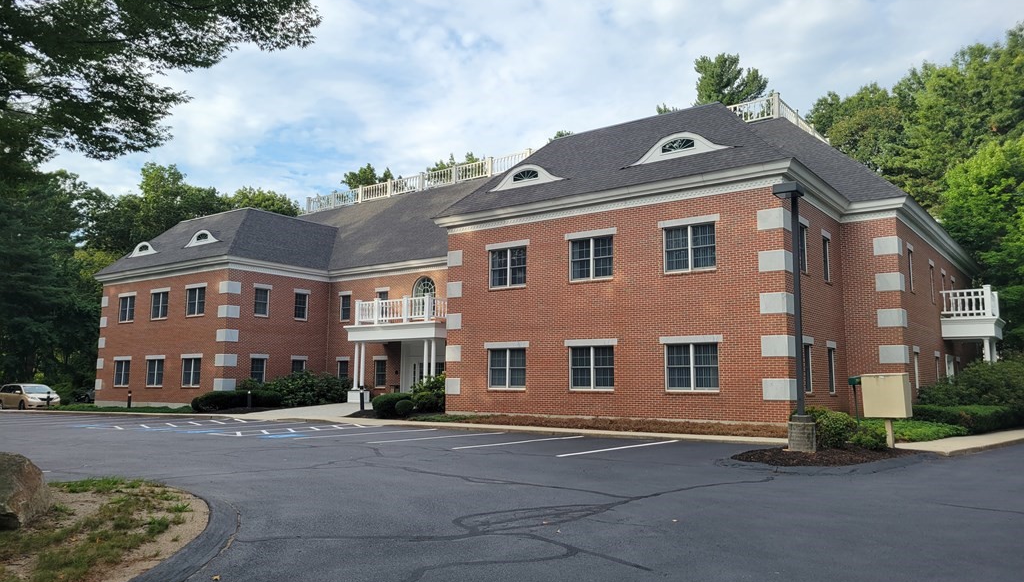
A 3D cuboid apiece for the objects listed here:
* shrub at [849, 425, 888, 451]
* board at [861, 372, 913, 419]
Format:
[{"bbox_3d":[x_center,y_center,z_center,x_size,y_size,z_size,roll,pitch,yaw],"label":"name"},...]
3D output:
[{"bbox_3d":[8.297,3.410,17.900,0.850,0.600,0.800,-5,-9,37],"label":"shrub"},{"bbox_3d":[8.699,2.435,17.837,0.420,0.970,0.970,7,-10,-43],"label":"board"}]

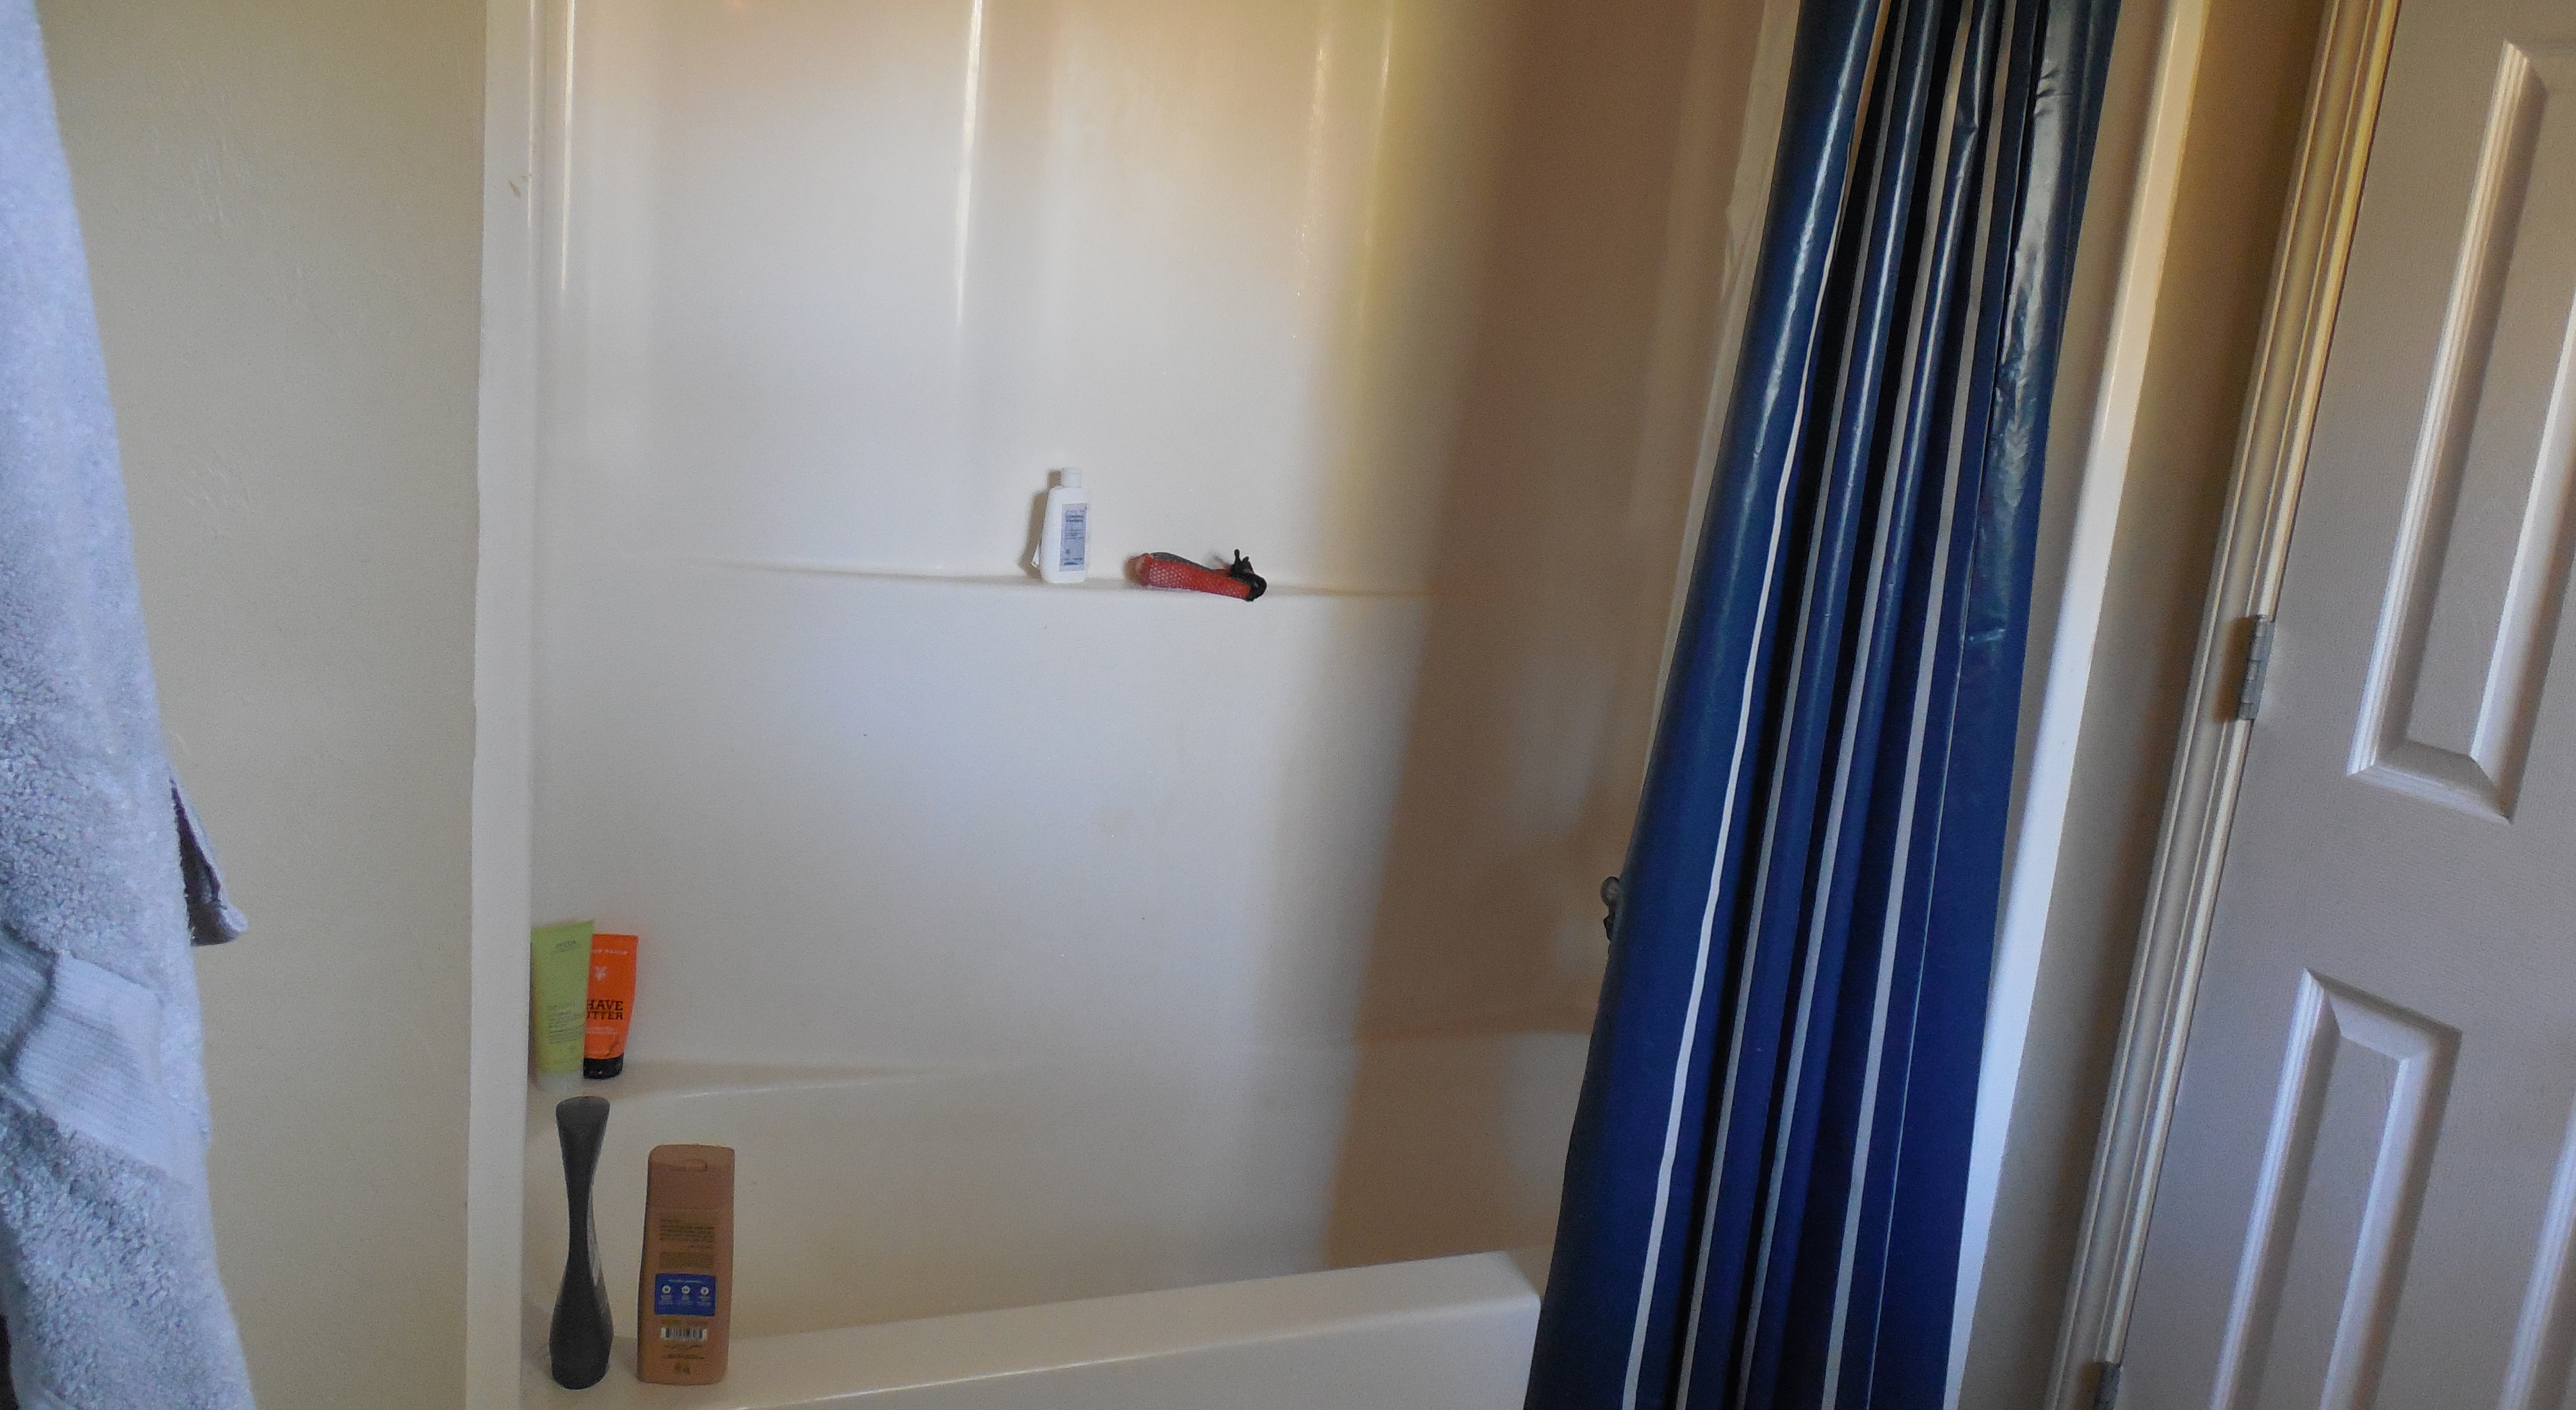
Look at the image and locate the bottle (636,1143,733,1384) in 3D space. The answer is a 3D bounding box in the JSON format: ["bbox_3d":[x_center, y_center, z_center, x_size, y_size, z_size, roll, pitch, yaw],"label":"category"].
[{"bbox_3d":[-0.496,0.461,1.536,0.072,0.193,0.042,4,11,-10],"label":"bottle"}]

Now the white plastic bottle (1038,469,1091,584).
[{"bbox_3d":[-0.254,-0.204,2.132,0.057,0.132,0.034,-5,15,-42],"label":"white plastic bottle"}]

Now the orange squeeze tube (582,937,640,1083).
[{"bbox_3d":[-0.772,0.338,2.093,0.069,0.165,0.044,4,11,-9],"label":"orange squeeze tube"}]

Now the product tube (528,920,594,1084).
[{"bbox_3d":[-0.802,0.333,2.055,0.047,0.181,0.071,16,15,43],"label":"product tube"}]

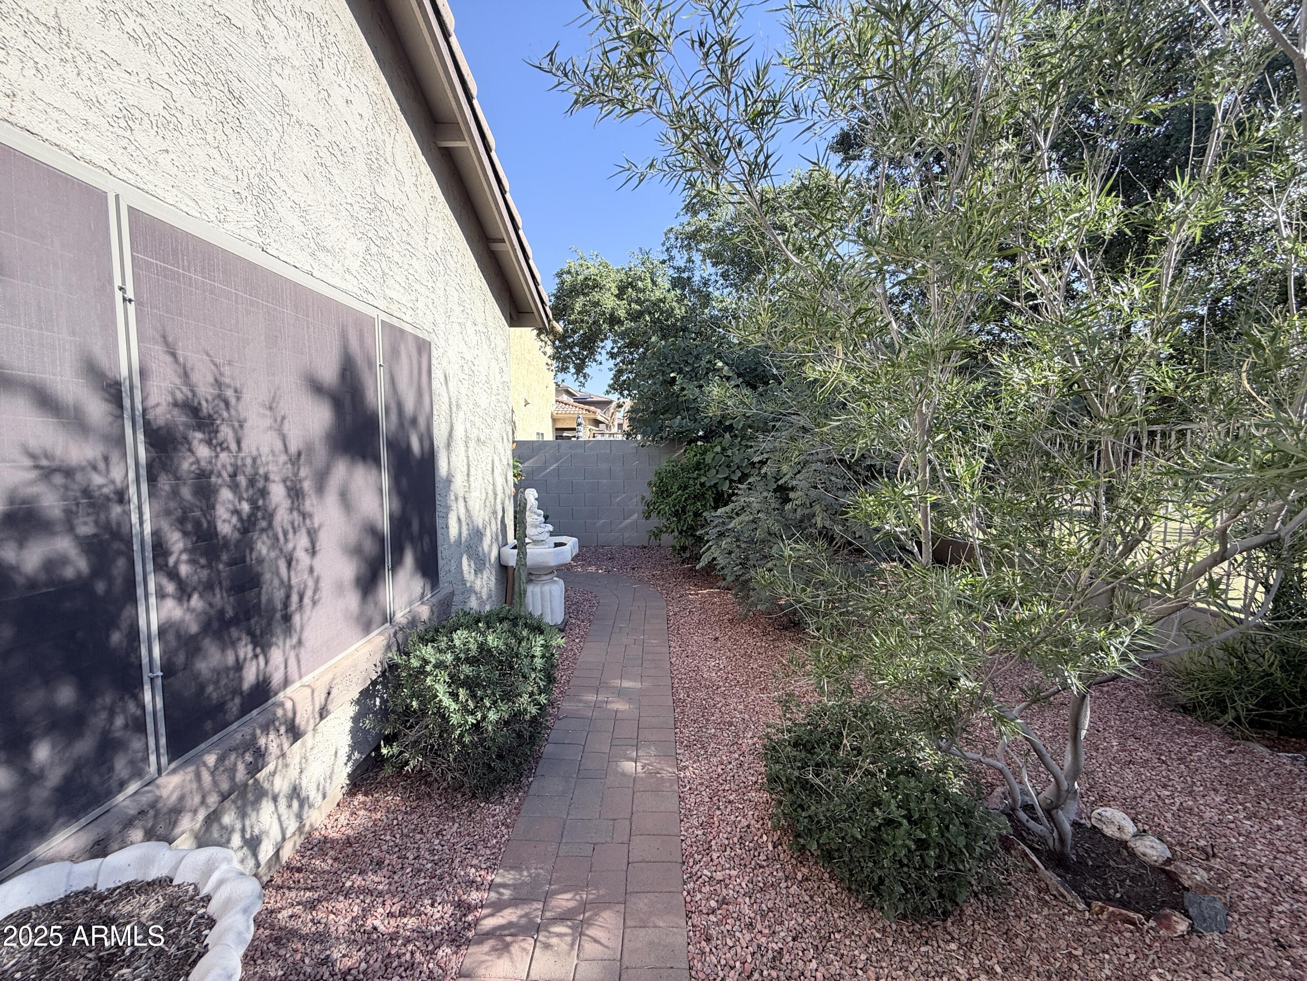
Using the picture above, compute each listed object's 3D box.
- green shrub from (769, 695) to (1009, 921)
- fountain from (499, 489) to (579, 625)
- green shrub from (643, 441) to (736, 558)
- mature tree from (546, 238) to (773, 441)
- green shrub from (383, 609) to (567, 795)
[{"bbox_3d":[0.810,1.134,1.984,0.780,0.570,0.780,0,4,0],"label":"green shrub"},{"bbox_3d":[-1.010,0.595,4.761,0.660,1.210,0.660,0,4,0],"label":"fountain"},{"bbox_3d":[0.530,0.130,7.694,1.380,1.680,1.300,0,4,0],"label":"green shrub"},{"bbox_3d":[0.120,-1.768,9.391,4.300,5.200,4.000,0,4,0],"label":"mature tree"},{"bbox_3d":[-0.880,0.996,2.656,0.840,0.740,0.860,0,4,0],"label":"green shrub"}]

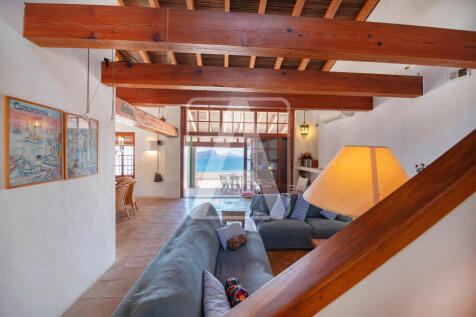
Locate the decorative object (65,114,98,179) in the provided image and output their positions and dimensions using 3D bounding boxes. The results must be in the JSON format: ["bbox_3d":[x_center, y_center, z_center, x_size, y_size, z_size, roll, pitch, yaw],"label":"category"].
[{"bbox_3d":[-1.735,-0.130,2.231,0.026,0.680,0.501,1,1,-4],"label":"decorative object"}]

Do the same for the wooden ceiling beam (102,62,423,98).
[{"bbox_3d":[0.467,-1.086,2.800,4.475,0.274,0.136,1,1,-4],"label":"wooden ceiling beam"}]

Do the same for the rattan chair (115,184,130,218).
[{"bbox_3d":[-2.994,1.055,5.030,0.560,0.860,0.560,1,1,-4],"label":"rattan chair"}]

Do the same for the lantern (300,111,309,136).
[{"bbox_3d":[2.375,-1.226,7.052,0.270,0.957,0.270,1,1,-4],"label":"lantern"}]

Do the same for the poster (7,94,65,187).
[{"bbox_3d":[-1.696,-0.116,1.691,0.026,0.683,0.496,1,1,-4],"label":"poster"}]

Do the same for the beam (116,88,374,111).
[{"bbox_3d":[0.230,-1.097,3.745,4.800,0.274,0.136,1,1,-4],"label":"beam"}]

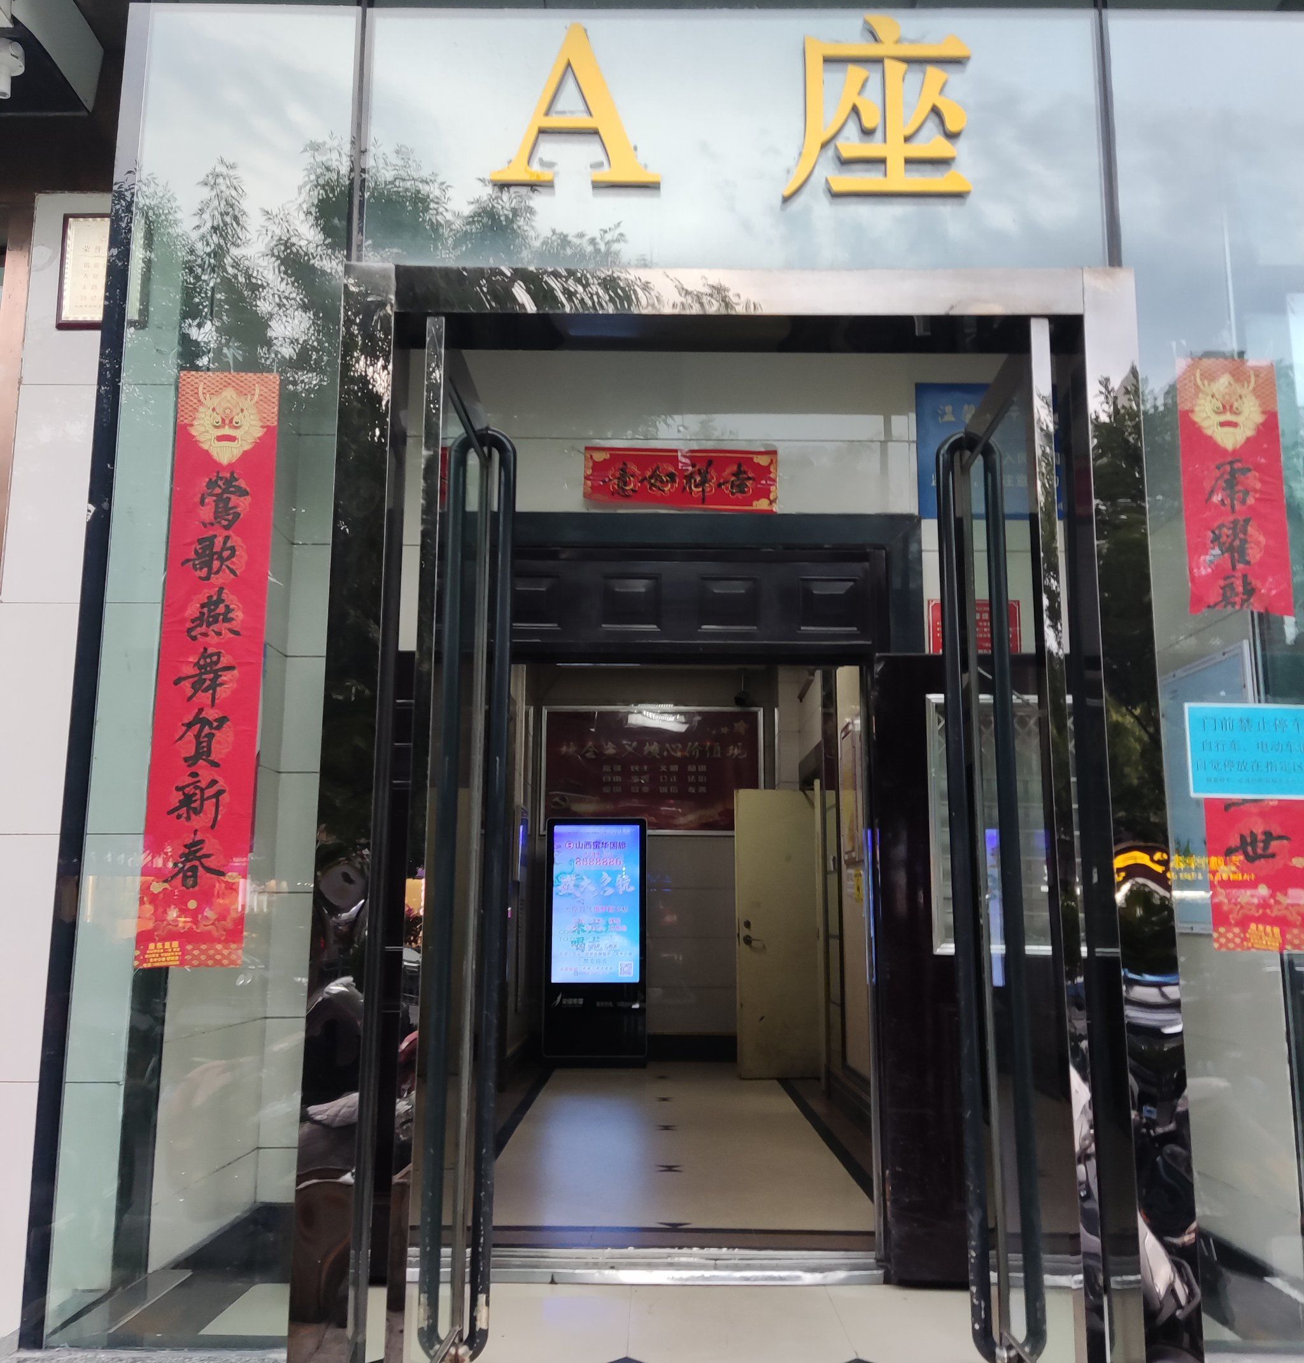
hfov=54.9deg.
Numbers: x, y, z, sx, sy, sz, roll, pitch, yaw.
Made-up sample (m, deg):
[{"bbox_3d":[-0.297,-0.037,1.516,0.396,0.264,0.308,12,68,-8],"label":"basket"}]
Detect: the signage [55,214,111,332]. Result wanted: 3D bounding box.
[{"bbox_3d":[-1.505,-1.131,3.443,0.250,0.345,0.030,0,-10,0],"label":"signage"}]

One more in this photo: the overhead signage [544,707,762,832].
[{"bbox_3d":[0.008,0.699,9.992,1.740,0.980,0.040,0,-10,0],"label":"overhead signage"}]

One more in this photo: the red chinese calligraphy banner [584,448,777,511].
[{"bbox_3d":[0.099,-0.714,4.372,0.670,0.215,0.020,0,-10,0],"label":"red chinese calligraphy banner"}]

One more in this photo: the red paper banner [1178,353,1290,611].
[{"bbox_3d":[1.387,-0.466,2.989,0.245,0.630,0.020,0,-10,0],"label":"red paper banner"}]

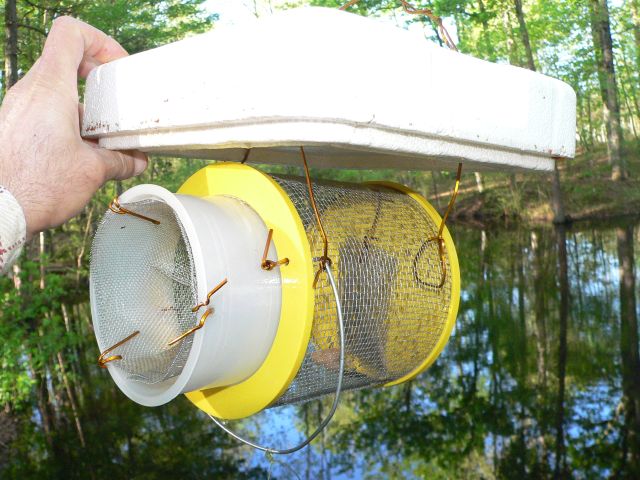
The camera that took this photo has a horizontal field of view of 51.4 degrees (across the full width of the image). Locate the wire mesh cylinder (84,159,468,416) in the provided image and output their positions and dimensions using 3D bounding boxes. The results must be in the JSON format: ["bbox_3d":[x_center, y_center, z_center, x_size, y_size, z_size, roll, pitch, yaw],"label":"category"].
[{"bbox_3d":[-0.028,0.030,0.428,0.151,0.151,0.195,1,0,44],"label":"wire mesh cylinder"}]

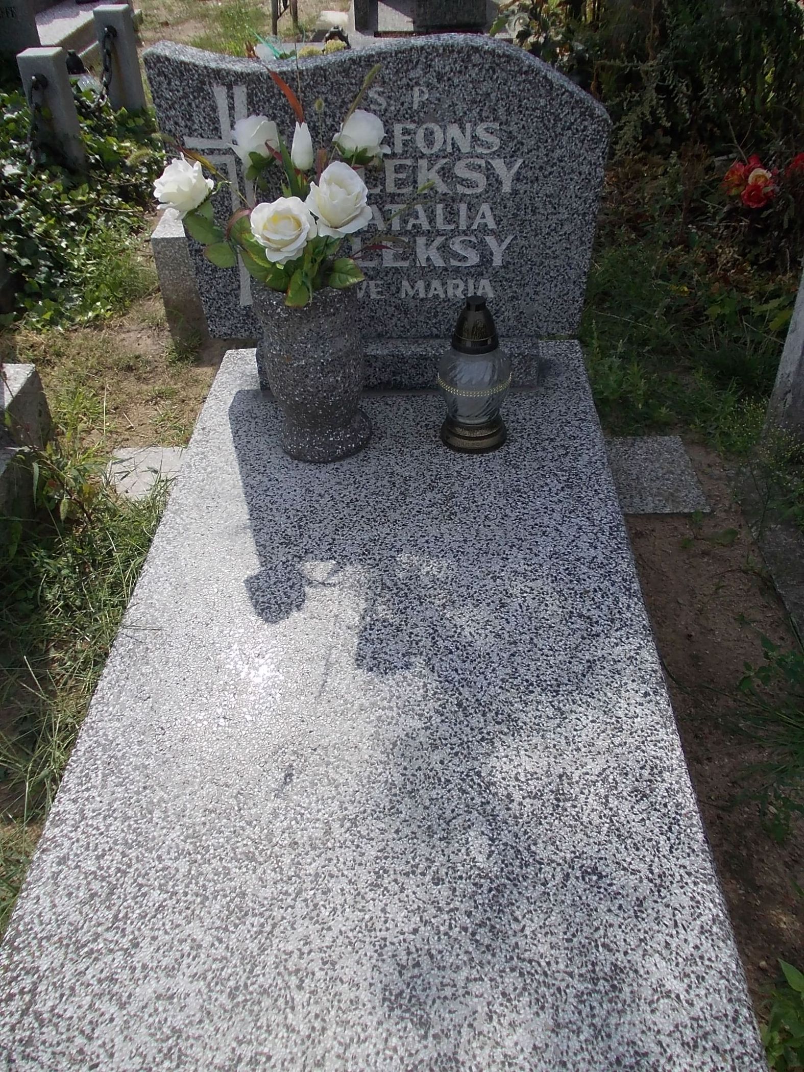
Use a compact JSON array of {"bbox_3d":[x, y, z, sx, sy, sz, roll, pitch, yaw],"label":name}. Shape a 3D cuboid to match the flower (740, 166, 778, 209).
[{"bbox_3d":[1.111,-1.086,2.700,0.115,0.120,0.100,9,40,13],"label":"flower"}]

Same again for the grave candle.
[{"bbox_3d":[0.129,-0.290,1.520,0.129,0.264,0.129,-1,41,3],"label":"grave candle"}]

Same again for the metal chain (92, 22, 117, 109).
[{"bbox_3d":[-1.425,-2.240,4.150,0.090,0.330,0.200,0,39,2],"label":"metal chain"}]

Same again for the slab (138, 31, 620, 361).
[{"bbox_3d":[-0.033,-0.648,1.690,0.810,0.560,0.100,0,39,2],"label":"slab"}]

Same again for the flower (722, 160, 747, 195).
[{"bbox_3d":[1.056,-1.135,2.750,0.085,0.105,0.085,11,40,15],"label":"flower"}]

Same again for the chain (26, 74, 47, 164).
[{"bbox_3d":[-1.238,-1.411,2.936,0.070,0.300,0.060,-4,41,-1],"label":"chain"}]

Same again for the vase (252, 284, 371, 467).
[{"bbox_3d":[-0.147,-0.300,1.523,0.176,0.296,0.176,-1,41,3],"label":"vase"}]

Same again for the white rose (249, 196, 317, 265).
[{"bbox_3d":[-0.174,-0.449,1.275,0.100,0.075,0.100,-5,67,7],"label":"white rose"}]

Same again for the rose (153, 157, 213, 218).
[{"bbox_3d":[-0.363,-0.578,1.439,0.090,0.090,0.090,-24,44,-26],"label":"rose"}]

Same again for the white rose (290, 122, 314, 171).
[{"bbox_3d":[-0.147,-0.574,1.280,0.036,0.070,0.036,-1,41,3],"label":"white rose"}]

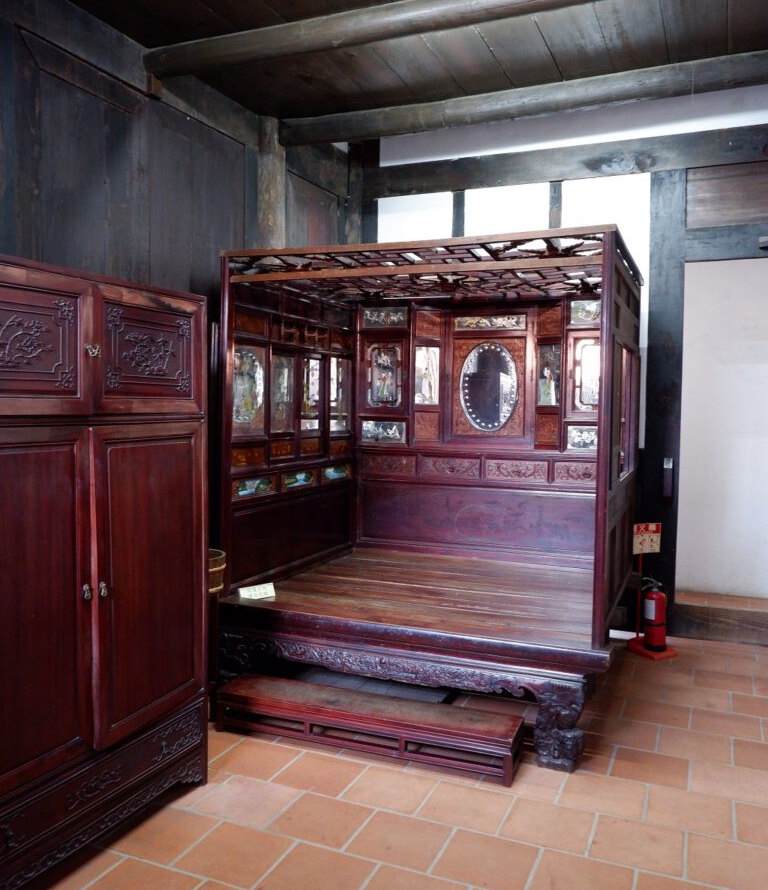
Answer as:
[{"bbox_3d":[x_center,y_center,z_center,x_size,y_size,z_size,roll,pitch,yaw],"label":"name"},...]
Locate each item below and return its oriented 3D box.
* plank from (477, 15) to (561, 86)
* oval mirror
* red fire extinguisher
[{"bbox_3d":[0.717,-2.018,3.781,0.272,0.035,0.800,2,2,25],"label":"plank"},{"bbox_3d":[0.681,-0.376,4.771,0.392,0.576,0.025,2,2,23],"label":"oval mirror"},{"bbox_3d":[1.758,1.087,4.766,0.145,0.465,0.150,-1,2,-31],"label":"red fire extinguisher"}]

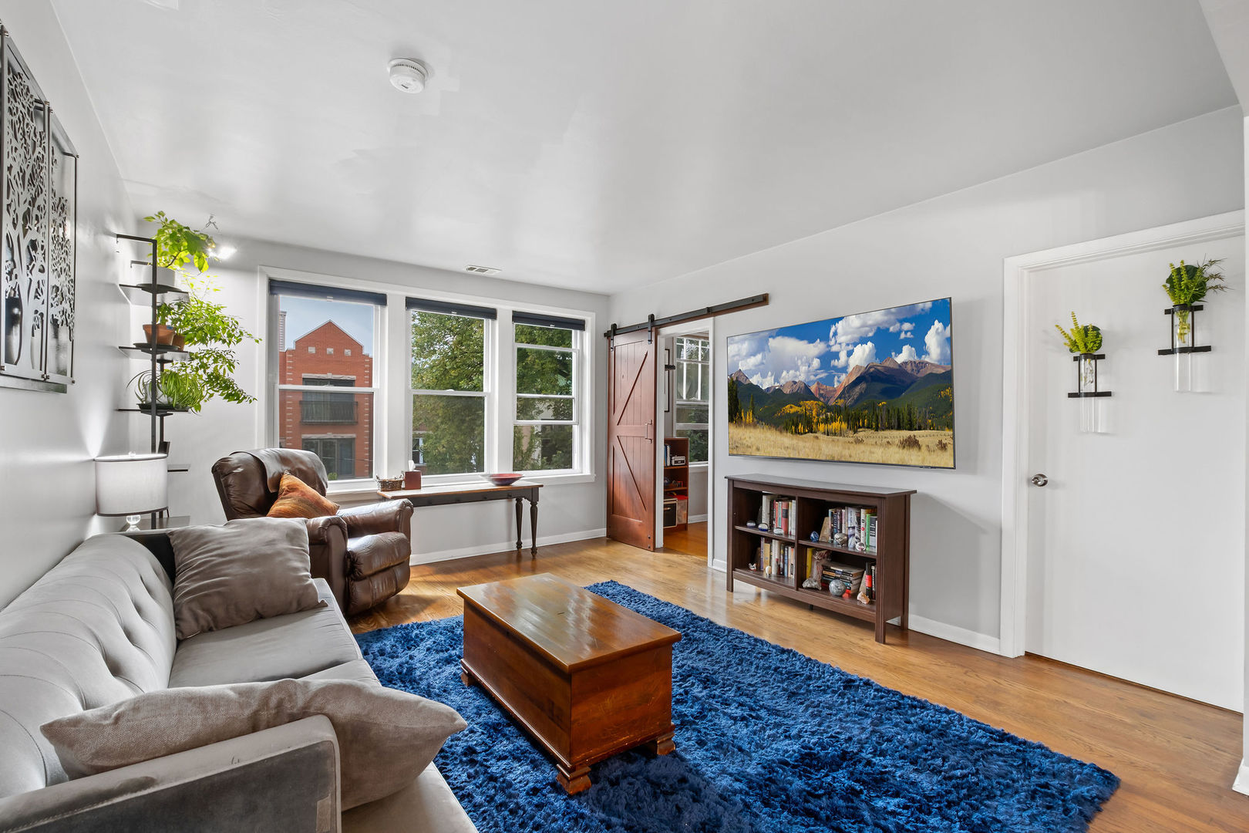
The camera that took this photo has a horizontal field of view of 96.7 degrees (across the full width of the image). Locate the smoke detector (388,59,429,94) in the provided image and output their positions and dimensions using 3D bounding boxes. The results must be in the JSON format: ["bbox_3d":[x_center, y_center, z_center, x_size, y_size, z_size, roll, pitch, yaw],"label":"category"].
[{"bbox_3d":[-0.811,-1.267,2.078,0.140,0.055,0.140,0,0,0],"label":"smoke detector"}]

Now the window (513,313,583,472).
[{"bbox_3d":[-0.756,-0.209,5.529,0.780,1.552,0.110,0,0,-37],"label":"window"}]

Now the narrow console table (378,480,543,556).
[{"bbox_3d":[-1.360,0.952,4.794,1.325,0.638,0.360,0,0,-37],"label":"narrow console table"}]

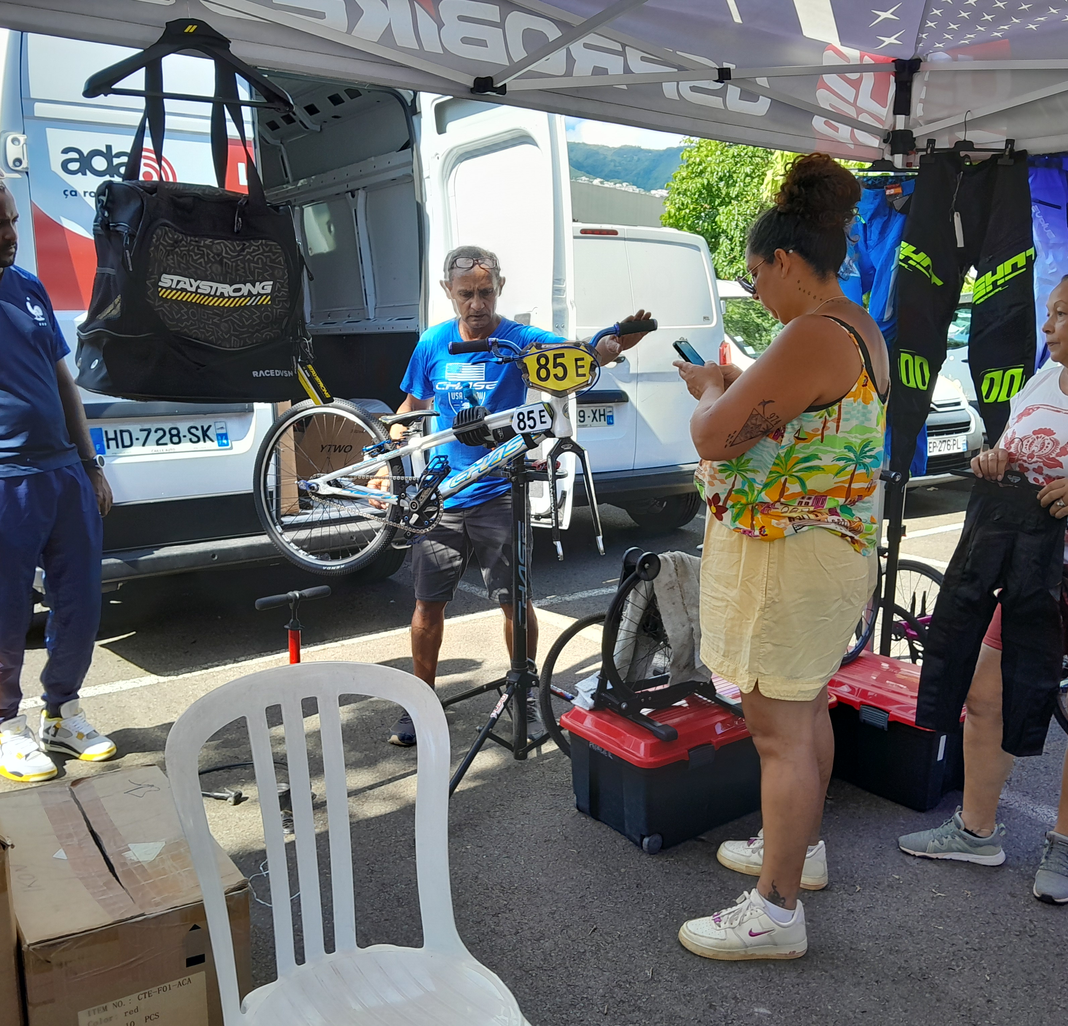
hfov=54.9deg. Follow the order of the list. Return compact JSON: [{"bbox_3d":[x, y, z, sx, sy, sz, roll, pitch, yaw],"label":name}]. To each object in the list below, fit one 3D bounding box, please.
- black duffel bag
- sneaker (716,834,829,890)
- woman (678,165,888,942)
[{"bbox_3d":[-0.694,-0.570,2.088,0.408,0.653,0.275,-9,15,-35],"label":"black duffel bag"},{"bbox_3d":[0.627,0.874,2.670,0.286,0.117,0.107,4,13,19],"label":"sneaker"},{"bbox_3d":[0.534,0.110,2.333,0.490,1.754,0.479,5,13,21],"label":"woman"}]

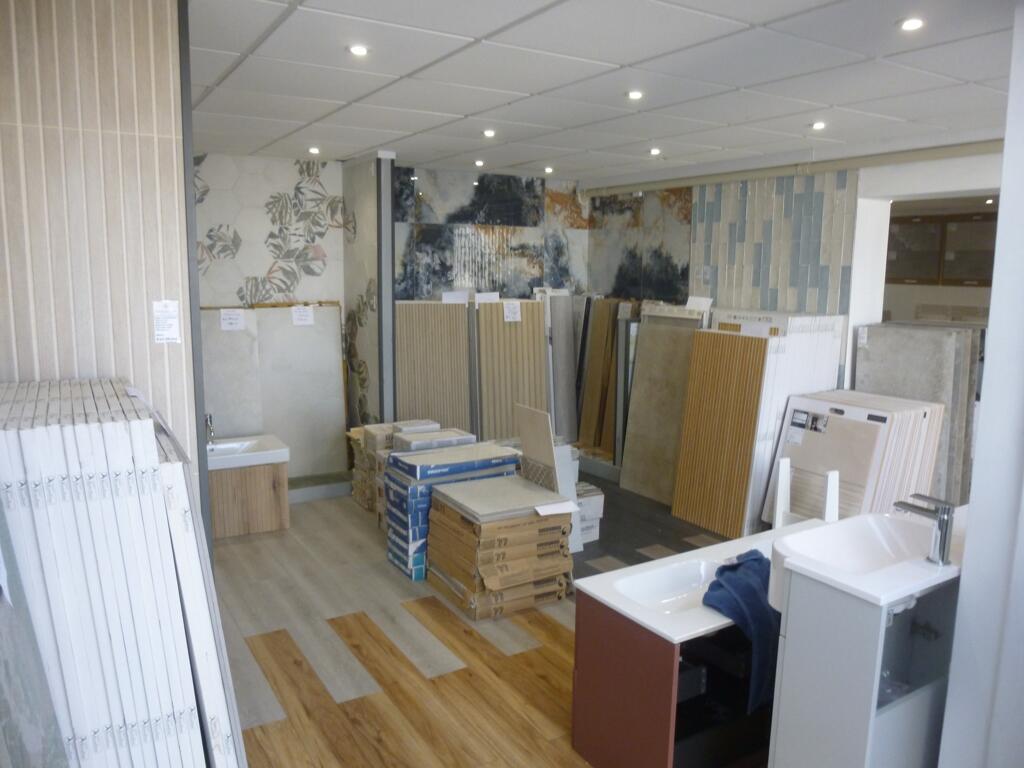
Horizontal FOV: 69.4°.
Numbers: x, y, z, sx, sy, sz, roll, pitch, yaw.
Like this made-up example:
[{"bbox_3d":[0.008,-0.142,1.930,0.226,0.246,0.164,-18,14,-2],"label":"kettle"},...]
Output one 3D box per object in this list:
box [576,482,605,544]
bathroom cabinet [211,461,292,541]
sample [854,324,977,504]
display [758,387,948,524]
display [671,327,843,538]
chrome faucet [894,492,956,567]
[{"bbox_3d":[0.361,0.791,4.488,0.280,0.272,0.260,-4,11,-24],"label":"box"},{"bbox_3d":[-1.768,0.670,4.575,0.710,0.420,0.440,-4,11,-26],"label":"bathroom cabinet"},{"bbox_3d":[2.496,0.276,4.683,0.620,1.250,0.360,8,12,36],"label":"sample"},{"bbox_3d":[1.952,0.477,4.237,0.580,0.800,0.590,4,5,-40],"label":"display"},{"bbox_3d":[1.560,0.281,4.756,0.660,1.230,0.550,-1,9,-39],"label":"display"},{"bbox_3d":[1.062,0.365,1.903,0.052,0.167,0.150,-5,11,-31],"label":"chrome faucet"}]

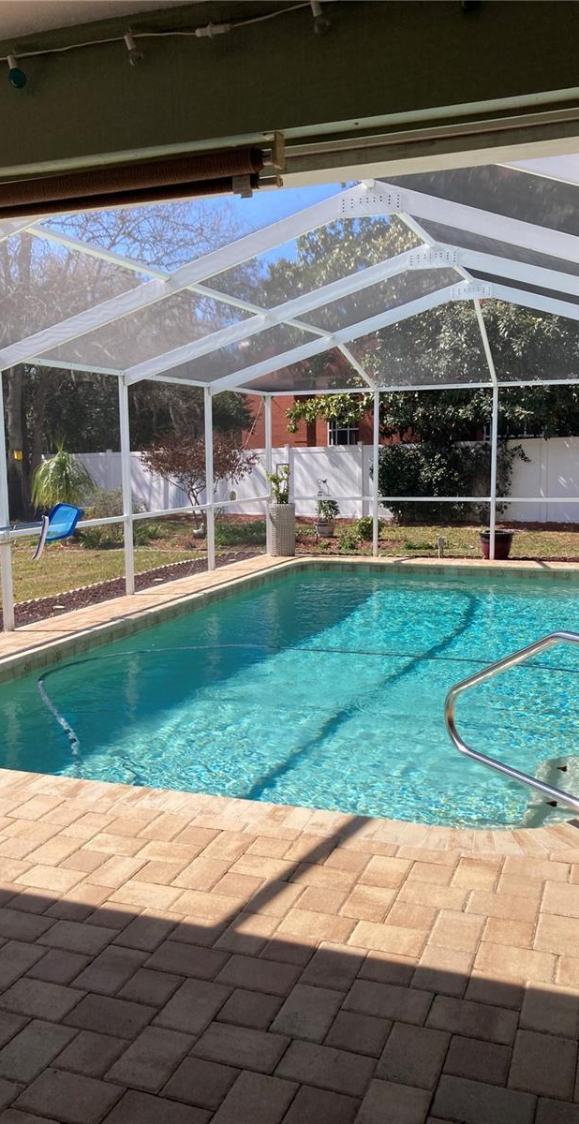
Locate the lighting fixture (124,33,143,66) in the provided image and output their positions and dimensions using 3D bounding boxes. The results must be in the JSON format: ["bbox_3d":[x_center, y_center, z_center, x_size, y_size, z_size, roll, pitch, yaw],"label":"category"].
[{"bbox_3d":[-0.335,-1.096,1.947,0.040,0.080,0.040,-17,0,22],"label":"lighting fixture"}]

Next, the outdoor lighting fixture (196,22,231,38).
[{"bbox_3d":[-0.159,-1.099,1.880,0.078,0.027,0.025,2,7,20],"label":"outdoor lighting fixture"}]

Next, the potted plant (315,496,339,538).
[{"bbox_3d":[0.680,-0.817,16.700,0.440,0.760,0.420,-1,7,0],"label":"potted plant"}]

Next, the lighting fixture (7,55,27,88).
[{"bbox_3d":[-0.614,-1.105,2.051,0.040,0.080,0.040,-16,1,22],"label":"lighting fixture"}]

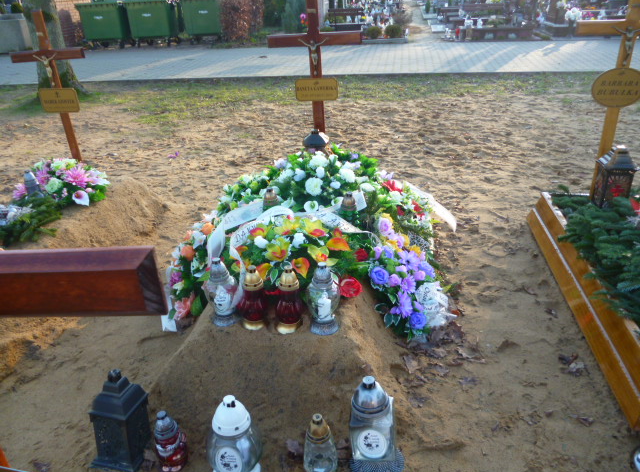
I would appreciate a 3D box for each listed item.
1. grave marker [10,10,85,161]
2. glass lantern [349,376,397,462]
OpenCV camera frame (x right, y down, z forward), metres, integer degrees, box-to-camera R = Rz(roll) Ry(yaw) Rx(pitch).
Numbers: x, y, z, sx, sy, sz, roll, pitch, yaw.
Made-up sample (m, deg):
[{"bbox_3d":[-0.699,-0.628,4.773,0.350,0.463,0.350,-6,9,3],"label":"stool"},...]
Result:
[{"bbox_3d":[-2.098,-1.181,4.165,0.575,1.210,0.090,-5,25,-2],"label":"grave marker"},{"bbox_3d":[0.150,0.521,1.473,0.125,0.280,0.125,0,26,5],"label":"glass lantern"}]

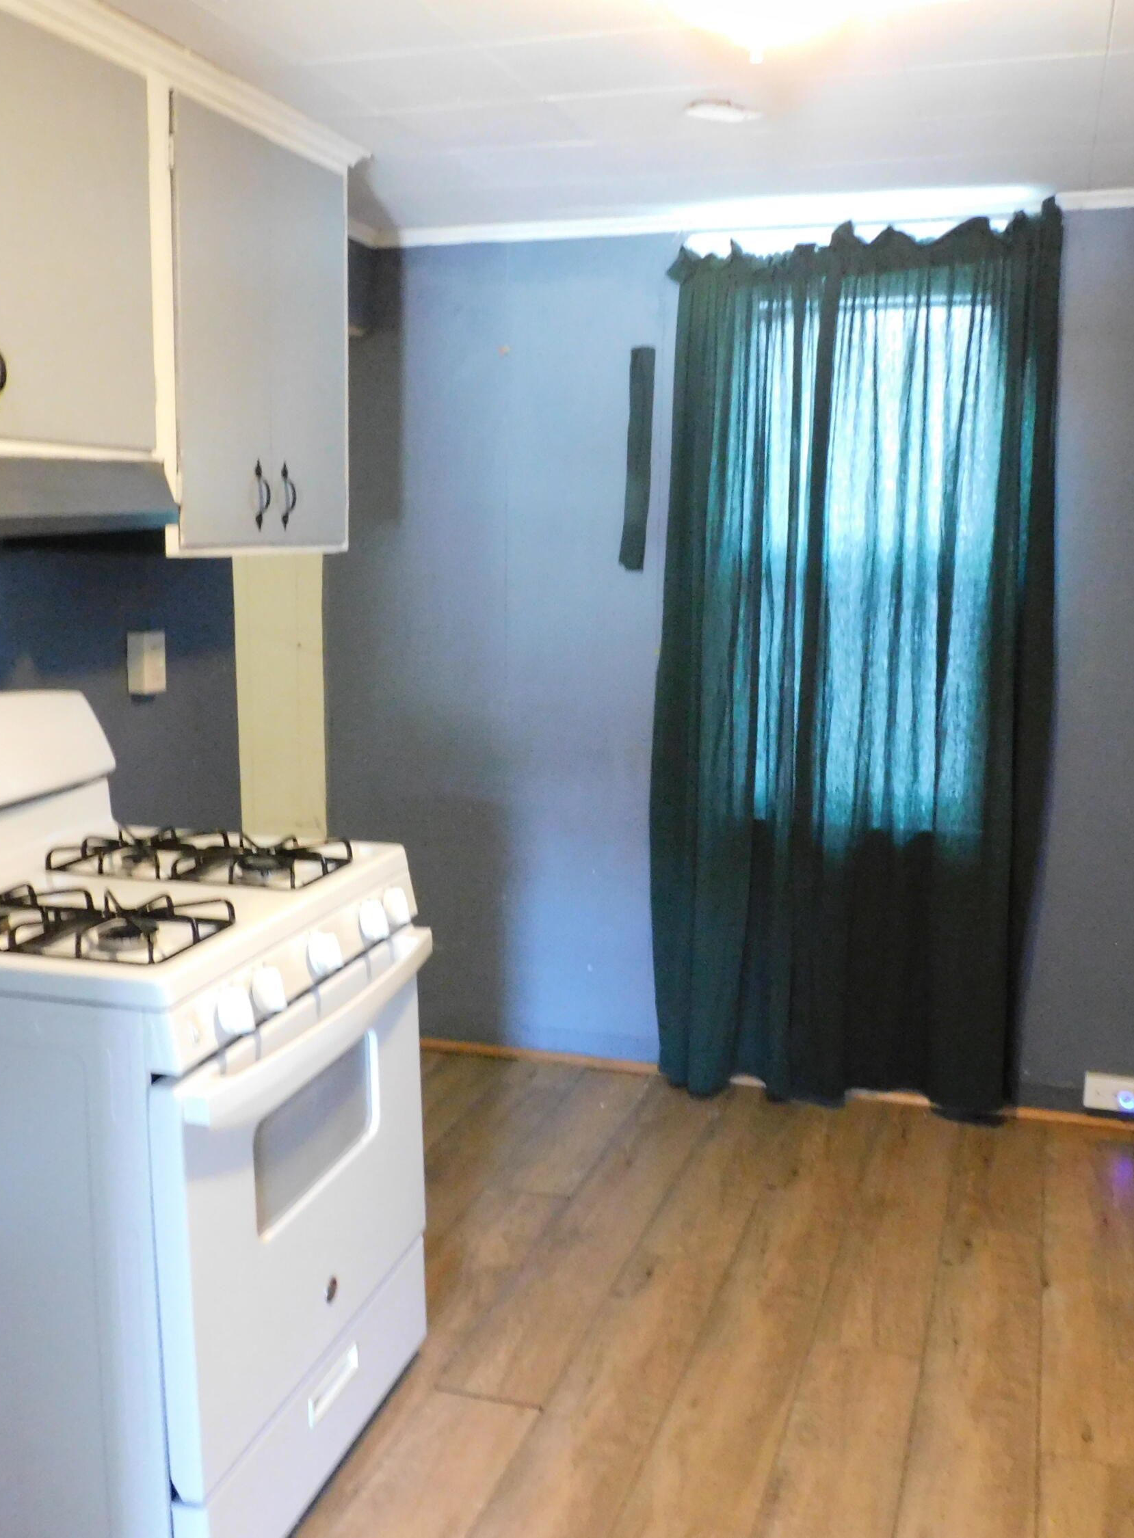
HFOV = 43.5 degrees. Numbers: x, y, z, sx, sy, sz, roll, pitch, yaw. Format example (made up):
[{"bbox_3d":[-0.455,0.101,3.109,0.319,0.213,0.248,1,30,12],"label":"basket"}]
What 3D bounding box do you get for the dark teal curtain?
[{"bbox_3d":[0.668,-0.202,3.402,0.960,2.110,0.120,3,10,16],"label":"dark teal curtain"}]

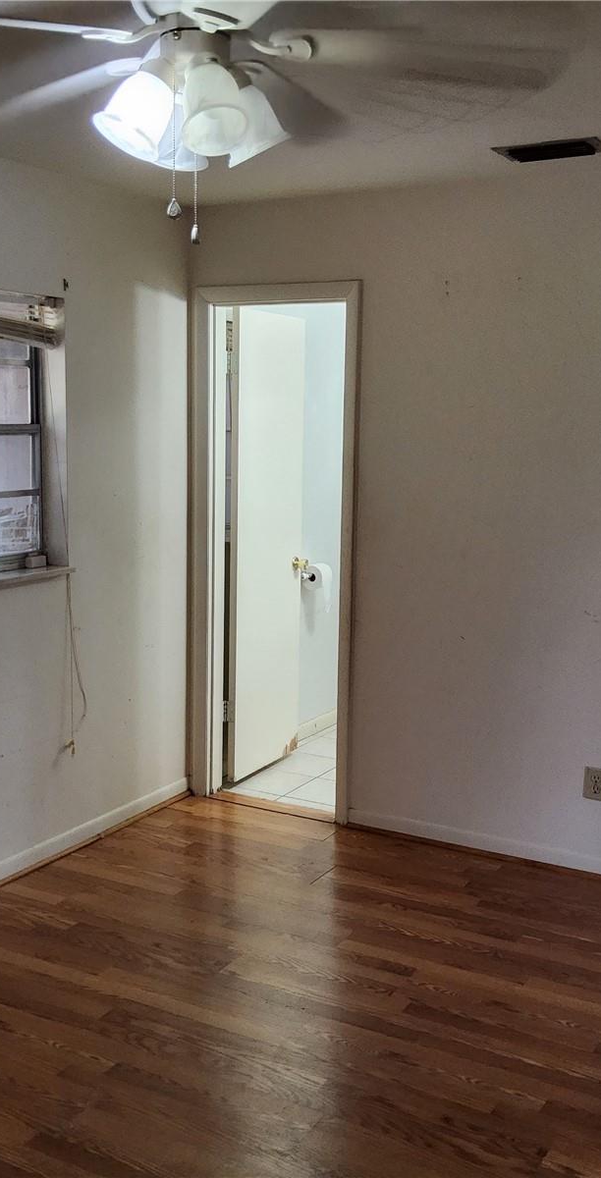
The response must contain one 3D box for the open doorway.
[{"bbox_3d":[-0.095,-0.129,4.558,0.745,2.110,0.130,6,10,29],"label":"open doorway"}]

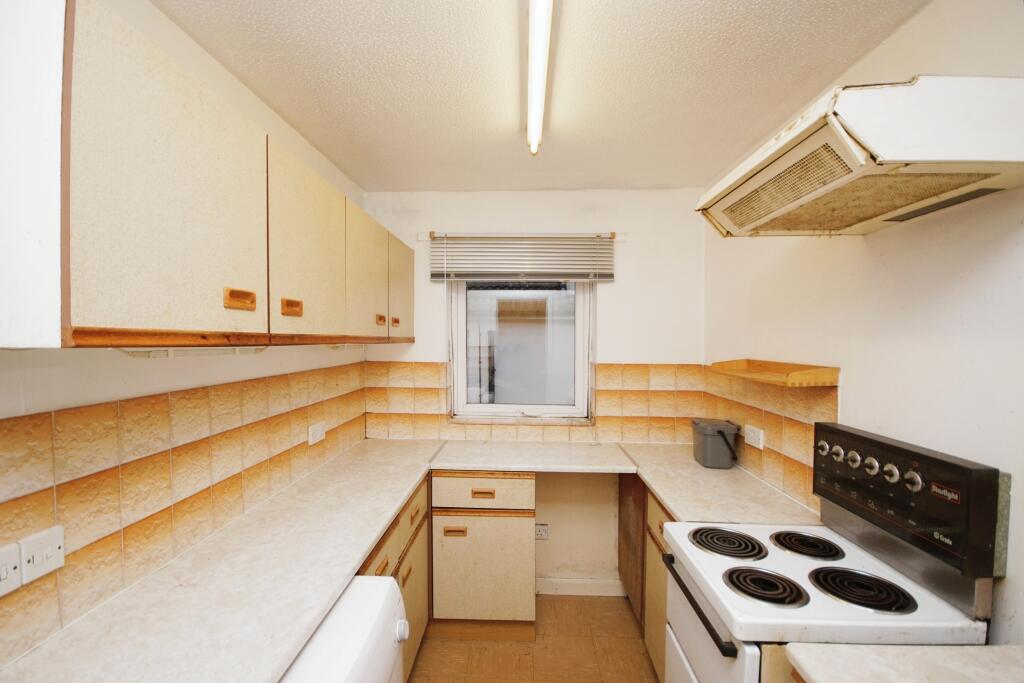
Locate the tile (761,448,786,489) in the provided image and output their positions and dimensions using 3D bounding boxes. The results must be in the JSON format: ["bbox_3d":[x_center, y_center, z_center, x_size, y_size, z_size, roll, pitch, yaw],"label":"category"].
[{"bbox_3d":[1.081,0.525,1.760,0.010,0.150,0.145,0,1,1],"label":"tile"}]

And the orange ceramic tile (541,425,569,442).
[{"bbox_3d":[0.263,0.542,2.502,0.148,0.095,0.010,0,1,3],"label":"orange ceramic tile"}]

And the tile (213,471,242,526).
[{"bbox_3d":[-0.913,0.512,1.370,0.010,0.147,0.150,0,0,2],"label":"tile"}]

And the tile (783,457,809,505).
[{"bbox_3d":[1.067,0.519,1.606,0.010,0.148,0.145,0,1,2],"label":"tile"}]

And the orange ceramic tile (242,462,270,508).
[{"bbox_3d":[-0.909,0.514,1.510,0.010,0.148,0.145,0,1,2],"label":"orange ceramic tile"}]

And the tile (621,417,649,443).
[{"bbox_3d":[0.715,0.509,2.466,0.150,0.148,0.010,0,1,2],"label":"tile"}]

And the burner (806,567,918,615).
[{"bbox_3d":[0.834,0.594,1.024,0.197,0.025,0.197,0,1,2],"label":"burner"}]

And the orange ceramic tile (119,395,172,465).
[{"bbox_3d":[-0.926,0.215,1.081,0.010,0.150,0.145,0,1,2],"label":"orange ceramic tile"}]

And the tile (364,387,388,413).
[{"bbox_3d":[-0.792,0.346,2.508,0.141,0.150,0.010,0,1,2],"label":"tile"}]

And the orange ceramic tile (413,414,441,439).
[{"bbox_3d":[-0.500,0.505,2.518,0.150,0.148,0.010,0,1,2],"label":"orange ceramic tile"}]

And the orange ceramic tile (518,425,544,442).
[{"bbox_3d":[0.111,0.541,2.510,0.151,0.095,0.010,0,1,3],"label":"orange ceramic tile"}]

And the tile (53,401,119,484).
[{"bbox_3d":[-0.933,0.217,0.939,0.010,0.150,0.145,0,1,2],"label":"tile"}]

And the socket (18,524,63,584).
[{"bbox_3d":[-0.968,0.441,0.878,0.012,0.087,0.082,0,1,3],"label":"socket"}]

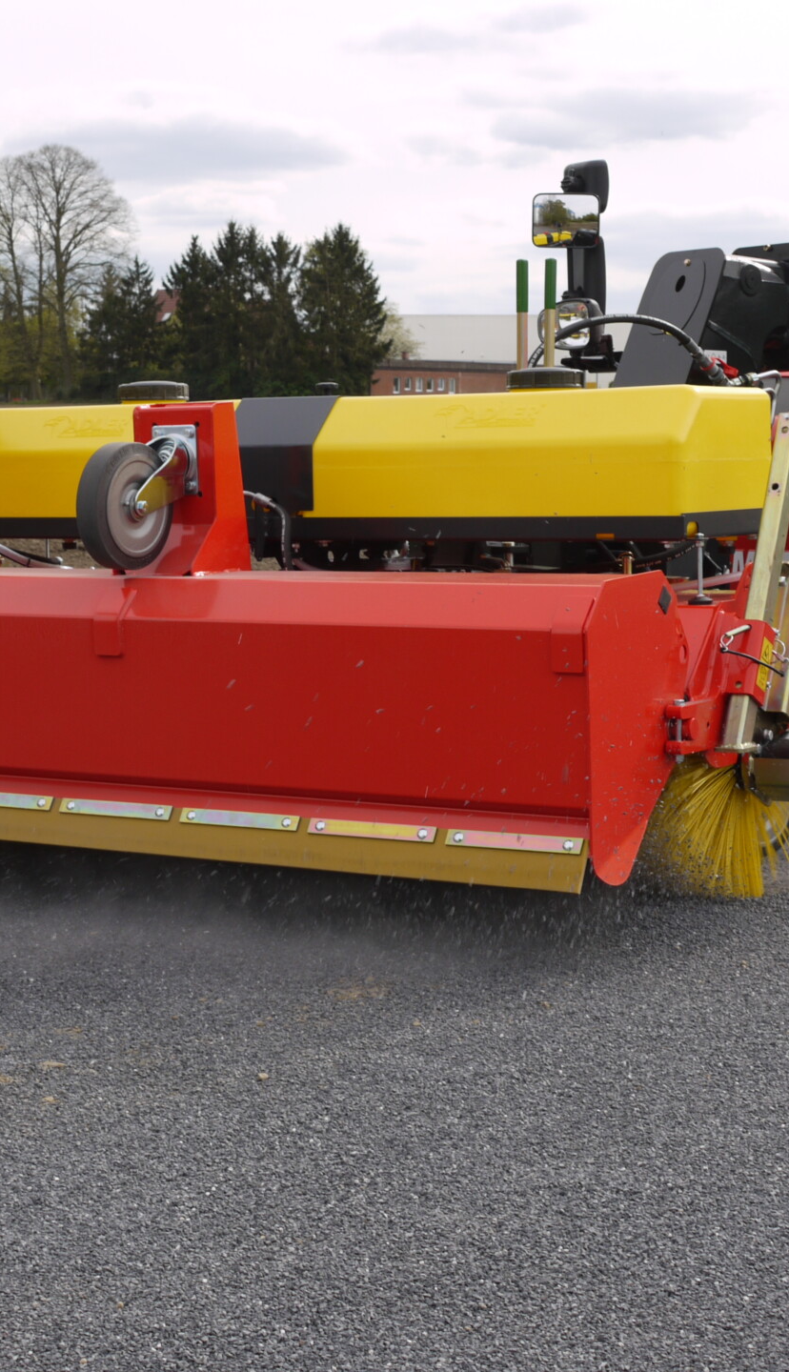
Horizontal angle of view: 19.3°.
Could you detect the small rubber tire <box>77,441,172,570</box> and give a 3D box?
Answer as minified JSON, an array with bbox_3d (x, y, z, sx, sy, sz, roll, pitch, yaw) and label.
[{"bbox_3d":[-0.532,-0.356,4.616,0.055,0.253,0.253,3,7,31],"label":"small rubber tire"}]

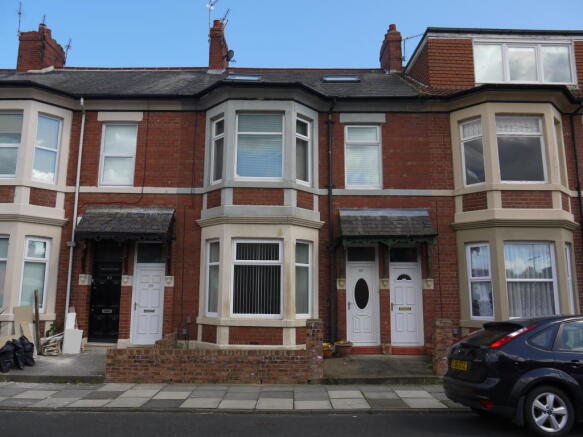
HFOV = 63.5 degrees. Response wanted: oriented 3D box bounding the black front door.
[{"bbox_3d":[-4.730,1.876,11.993,0.739,2.486,0.100,1,-8,0],"label":"black front door"}]

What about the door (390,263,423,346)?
[{"bbox_3d":[2.916,2.158,11.921,0.826,2.086,0.100,1,-8,0],"label":"door"}]

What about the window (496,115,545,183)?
[{"bbox_3d":[5.876,-1.764,12.060,1.200,1.813,0.120,0,-10,0],"label":"window"}]

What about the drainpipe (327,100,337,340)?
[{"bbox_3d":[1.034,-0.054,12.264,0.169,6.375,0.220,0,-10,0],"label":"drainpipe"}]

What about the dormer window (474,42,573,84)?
[{"bbox_3d":[6.775,-4.526,13.772,2.892,1.350,0.130,0,-10,0],"label":"dormer window"}]

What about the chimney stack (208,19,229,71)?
[{"bbox_3d":[-2.569,-5.926,16.979,0.491,2.223,1.500,0,-10,0],"label":"chimney stack"}]

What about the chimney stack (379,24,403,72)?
[{"bbox_3d":[3.590,-5.837,16.985,0.414,1.971,1.600,0,-10,0],"label":"chimney stack"}]

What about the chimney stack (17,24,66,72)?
[{"bbox_3d":[-8.952,-5.860,17.000,0.848,1.995,1.500,0,-10,0],"label":"chimney stack"}]

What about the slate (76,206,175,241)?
[{"bbox_3d":[-4.136,0.088,11.806,2.248,0.849,0.650,1,-8,0],"label":"slate"}]

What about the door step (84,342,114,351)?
[{"bbox_3d":[-4.667,3.172,11.640,0.794,0.157,0.280,1,-8,0],"label":"door step"}]

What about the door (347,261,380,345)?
[{"bbox_3d":[1.849,2.202,12.159,0.832,2.124,0.090,0,-10,0],"label":"door"}]

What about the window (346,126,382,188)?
[{"bbox_3d":[1.898,-1.625,12.464,0.962,1.736,0.100,1,-8,0],"label":"window"}]

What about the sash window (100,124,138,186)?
[{"bbox_3d":[-4.695,-1.717,12.835,0.954,1.758,0.100,0,-10,0],"label":"sash window"}]

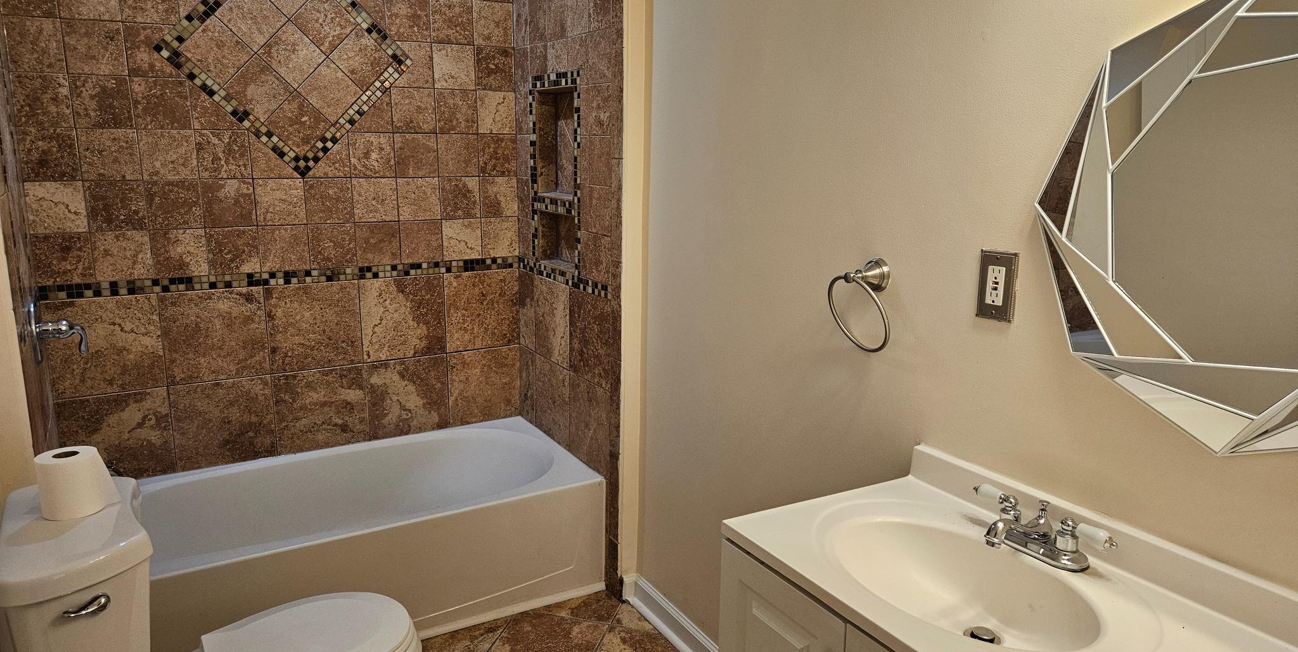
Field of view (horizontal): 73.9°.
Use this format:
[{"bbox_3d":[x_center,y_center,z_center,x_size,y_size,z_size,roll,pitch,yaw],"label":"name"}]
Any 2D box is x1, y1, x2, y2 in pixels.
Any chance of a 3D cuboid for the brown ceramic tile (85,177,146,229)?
[{"bbox_3d":[-1.620,-0.362,2.623,0.149,0.149,0.009,-7,14,-29],"label":"brown ceramic tile"}]

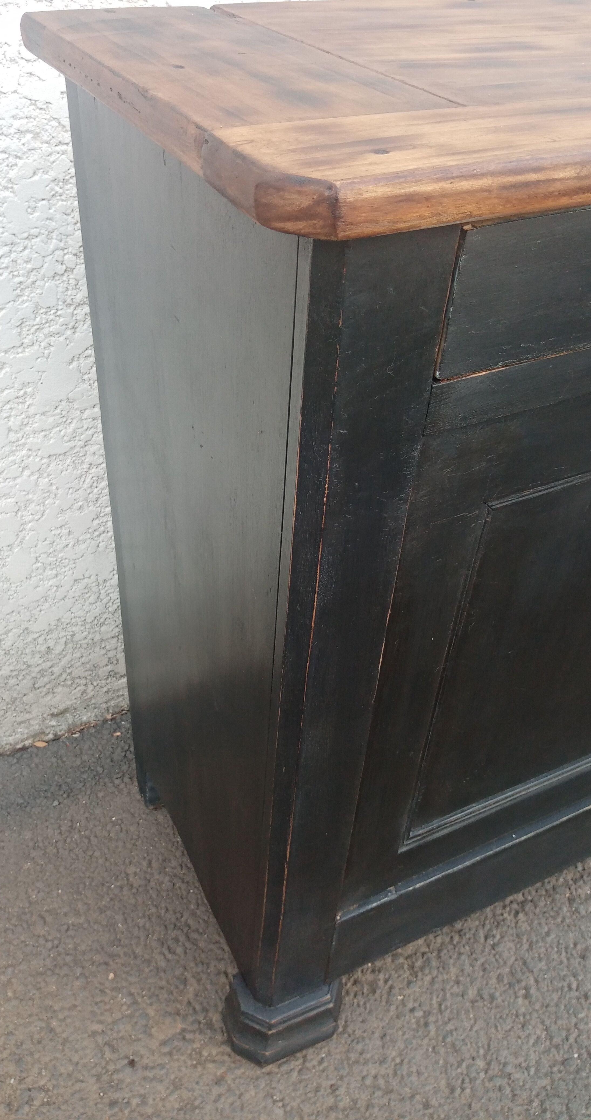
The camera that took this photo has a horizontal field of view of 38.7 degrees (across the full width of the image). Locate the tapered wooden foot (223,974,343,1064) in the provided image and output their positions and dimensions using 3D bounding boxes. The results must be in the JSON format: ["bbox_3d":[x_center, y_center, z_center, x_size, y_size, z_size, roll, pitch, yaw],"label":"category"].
[{"bbox_3d":[-0.016,0.527,1.015,0.141,0.082,0.101,-15,43,-22],"label":"tapered wooden foot"}]

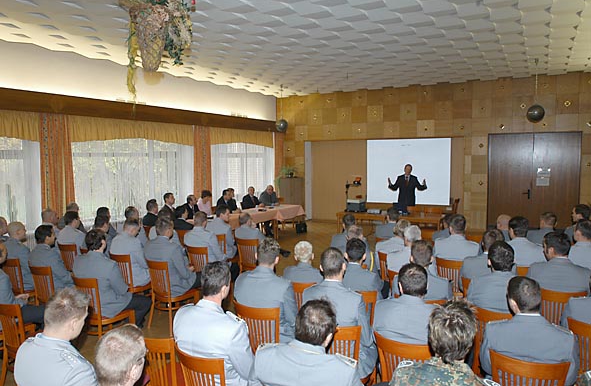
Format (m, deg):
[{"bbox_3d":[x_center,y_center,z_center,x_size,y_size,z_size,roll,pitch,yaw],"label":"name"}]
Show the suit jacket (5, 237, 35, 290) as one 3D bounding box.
[{"bbox_3d":[-3.306,0.851,4.982,0.500,0.670,0.420,3,6,30],"label":"suit jacket"}]

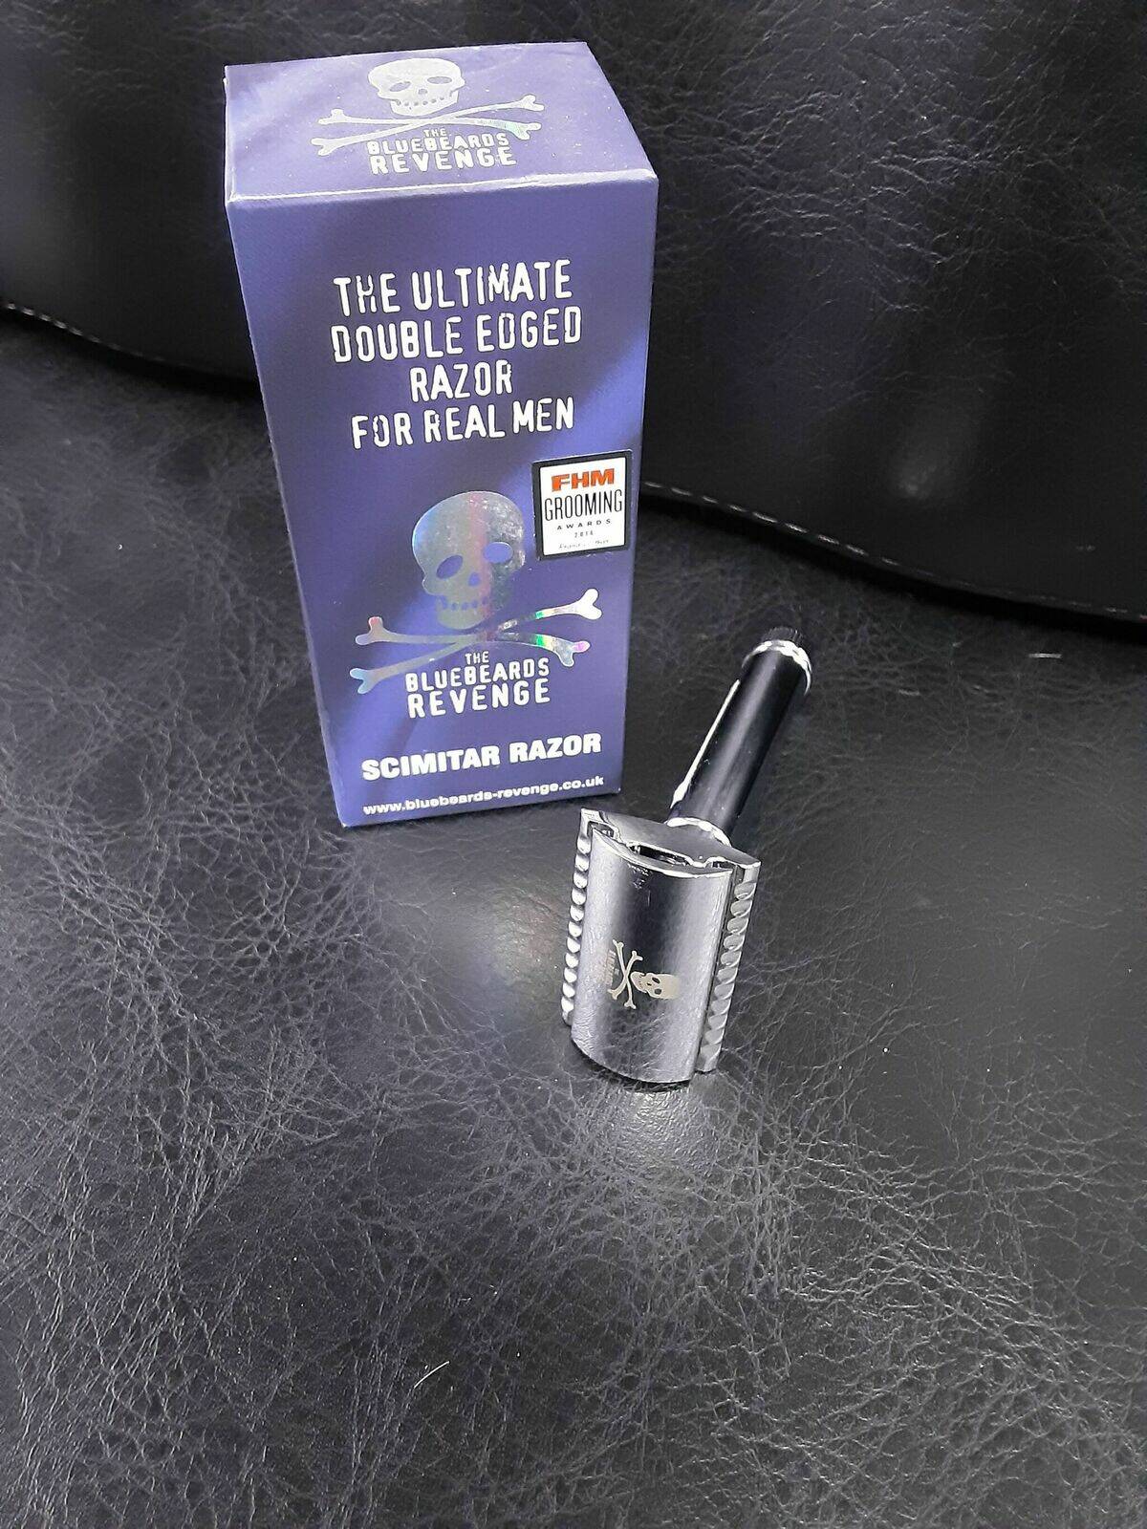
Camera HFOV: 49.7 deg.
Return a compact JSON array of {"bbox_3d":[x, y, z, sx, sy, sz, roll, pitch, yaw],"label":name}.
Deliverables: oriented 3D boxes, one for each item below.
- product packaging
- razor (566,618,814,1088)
[{"bbox_3d":[-0.020,-0.046,0.200,0.051,0.112,0.045,-7,48,-8],"label":"product packaging"},{"bbox_3d":[0.026,0.004,0.213,0.025,0.044,0.096,16,39,13],"label":"razor"}]

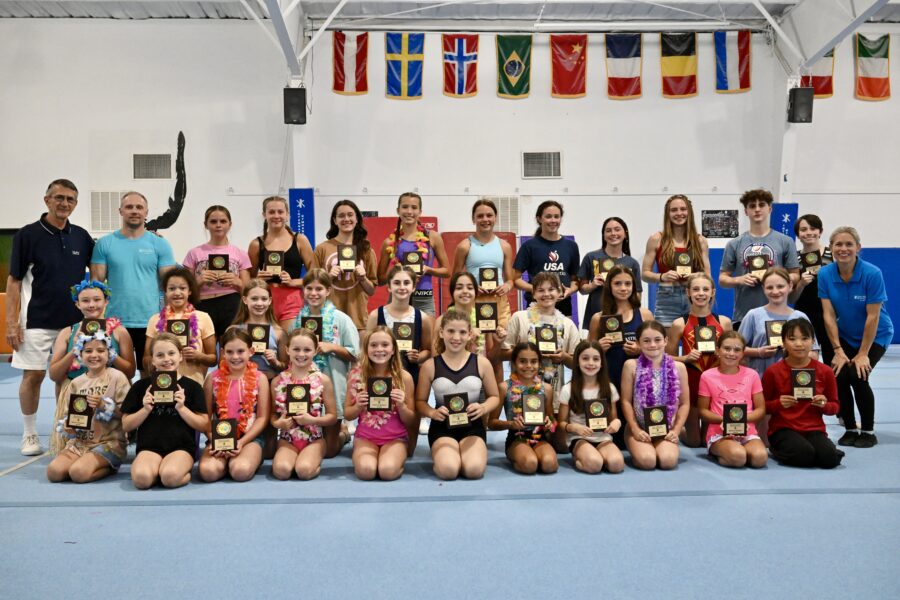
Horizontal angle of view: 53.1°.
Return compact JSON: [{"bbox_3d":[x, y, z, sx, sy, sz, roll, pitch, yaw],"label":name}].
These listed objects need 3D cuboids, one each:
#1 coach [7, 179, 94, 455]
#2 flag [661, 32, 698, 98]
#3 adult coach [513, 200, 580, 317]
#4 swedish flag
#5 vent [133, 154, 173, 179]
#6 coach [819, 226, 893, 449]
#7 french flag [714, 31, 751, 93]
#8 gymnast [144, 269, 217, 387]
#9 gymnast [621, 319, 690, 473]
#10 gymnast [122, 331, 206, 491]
[{"bbox_3d":[-2.575,0.100,5.800,0.530,1.760,0.340,-1,1,-25],"label":"coach"},{"bbox_3d":[4.131,-4.221,16.200,0.670,1.180,0.060,0,1,-2],"label":"flag"},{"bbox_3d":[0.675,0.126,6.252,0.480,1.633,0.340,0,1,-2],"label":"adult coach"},{"bbox_3d":[-0.800,-4.160,16.000,0.670,1.200,0.060,0,1,-2],"label":"swedish flag"},{"bbox_3d":[-4.562,-2.043,13.800,0.590,0.380,0.040,0,1,-2],"label":"vent"},{"bbox_3d":[2.586,0.240,5.754,0.460,1.389,0.640,0,1,33],"label":"coach"},{"bbox_3d":[5.217,-4.400,16.630,0.685,1.163,0.060,0,1,-2],"label":"french flag"},{"bbox_3d":[-1.650,0.380,5.520,0.430,1.170,0.500,-1,1,-9],"label":"gymnast"},{"bbox_3d":[1.190,0.535,5.214,0.410,0.810,0.520,0,1,11],"label":"gymnast"},{"bbox_3d":[-1.531,0.573,4.814,0.460,0.770,0.520,0,1,-11],"label":"gymnast"}]

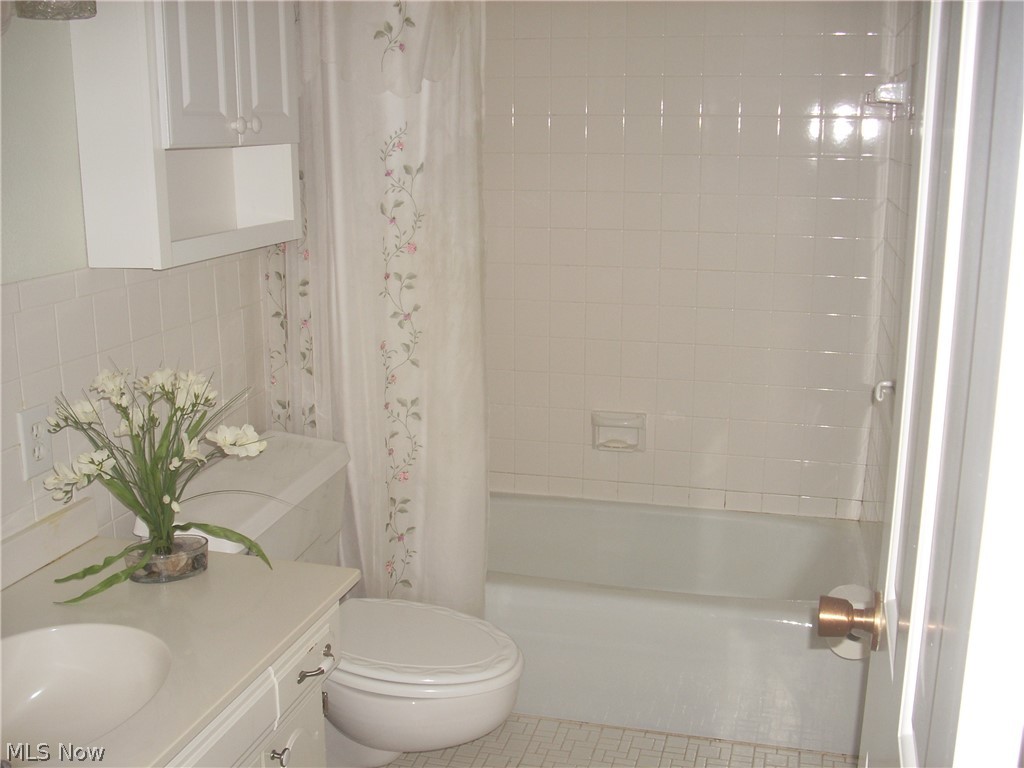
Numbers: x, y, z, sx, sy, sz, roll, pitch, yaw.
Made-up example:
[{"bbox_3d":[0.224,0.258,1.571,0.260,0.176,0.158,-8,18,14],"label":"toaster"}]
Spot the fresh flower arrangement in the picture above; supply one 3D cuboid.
[{"bbox_3d":[-0.595,0.154,1.827,0.345,0.342,0.270,3,13,14],"label":"fresh flower arrangement"}]

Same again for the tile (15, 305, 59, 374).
[{"bbox_3d":[-0.813,-0.075,1.871,0.008,0.108,0.108,3,13,14],"label":"tile"}]

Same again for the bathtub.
[{"bbox_3d":[0.224,0.618,3.115,1.490,0.355,0.735,3,13,14],"label":"bathtub"}]

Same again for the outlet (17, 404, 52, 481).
[{"bbox_3d":[-0.816,0.099,1.874,0.008,0.117,0.072,3,13,14],"label":"outlet"}]

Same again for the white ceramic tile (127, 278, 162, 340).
[{"bbox_3d":[-0.732,-0.146,2.181,0.008,0.108,0.108,3,13,14],"label":"white ceramic tile"}]

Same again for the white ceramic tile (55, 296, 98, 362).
[{"bbox_3d":[-0.786,-0.099,1.975,0.008,0.108,0.108,3,13,14],"label":"white ceramic tile"}]

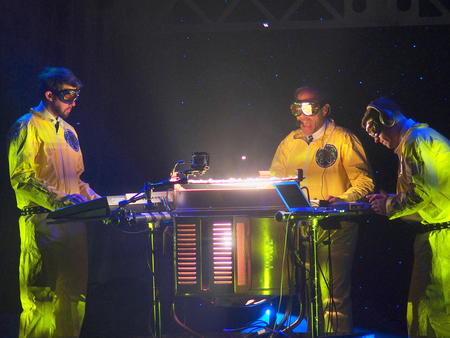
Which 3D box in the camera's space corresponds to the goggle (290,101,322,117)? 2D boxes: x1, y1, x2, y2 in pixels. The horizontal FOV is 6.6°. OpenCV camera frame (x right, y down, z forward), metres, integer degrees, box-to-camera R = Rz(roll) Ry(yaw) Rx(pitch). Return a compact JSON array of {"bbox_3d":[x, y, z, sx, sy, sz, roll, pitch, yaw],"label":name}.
[{"bbox_3d":[0.421,-0.312,20.150,0.160,0.075,0.085,-2,8,38],"label":"goggle"}]

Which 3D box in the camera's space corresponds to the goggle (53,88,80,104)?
[{"bbox_3d":[-0.808,-0.370,19.900,0.085,0.075,0.160,13,6,31],"label":"goggle"}]

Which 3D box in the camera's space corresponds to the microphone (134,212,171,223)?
[{"bbox_3d":[-0.366,0.249,20.000,0.190,0.050,0.050,-1,-1,9],"label":"microphone"}]

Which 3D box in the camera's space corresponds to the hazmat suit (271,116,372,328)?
[{"bbox_3d":[0.507,0.424,20.300,0.520,1.380,0.400,-1,-2,23],"label":"hazmat suit"}]

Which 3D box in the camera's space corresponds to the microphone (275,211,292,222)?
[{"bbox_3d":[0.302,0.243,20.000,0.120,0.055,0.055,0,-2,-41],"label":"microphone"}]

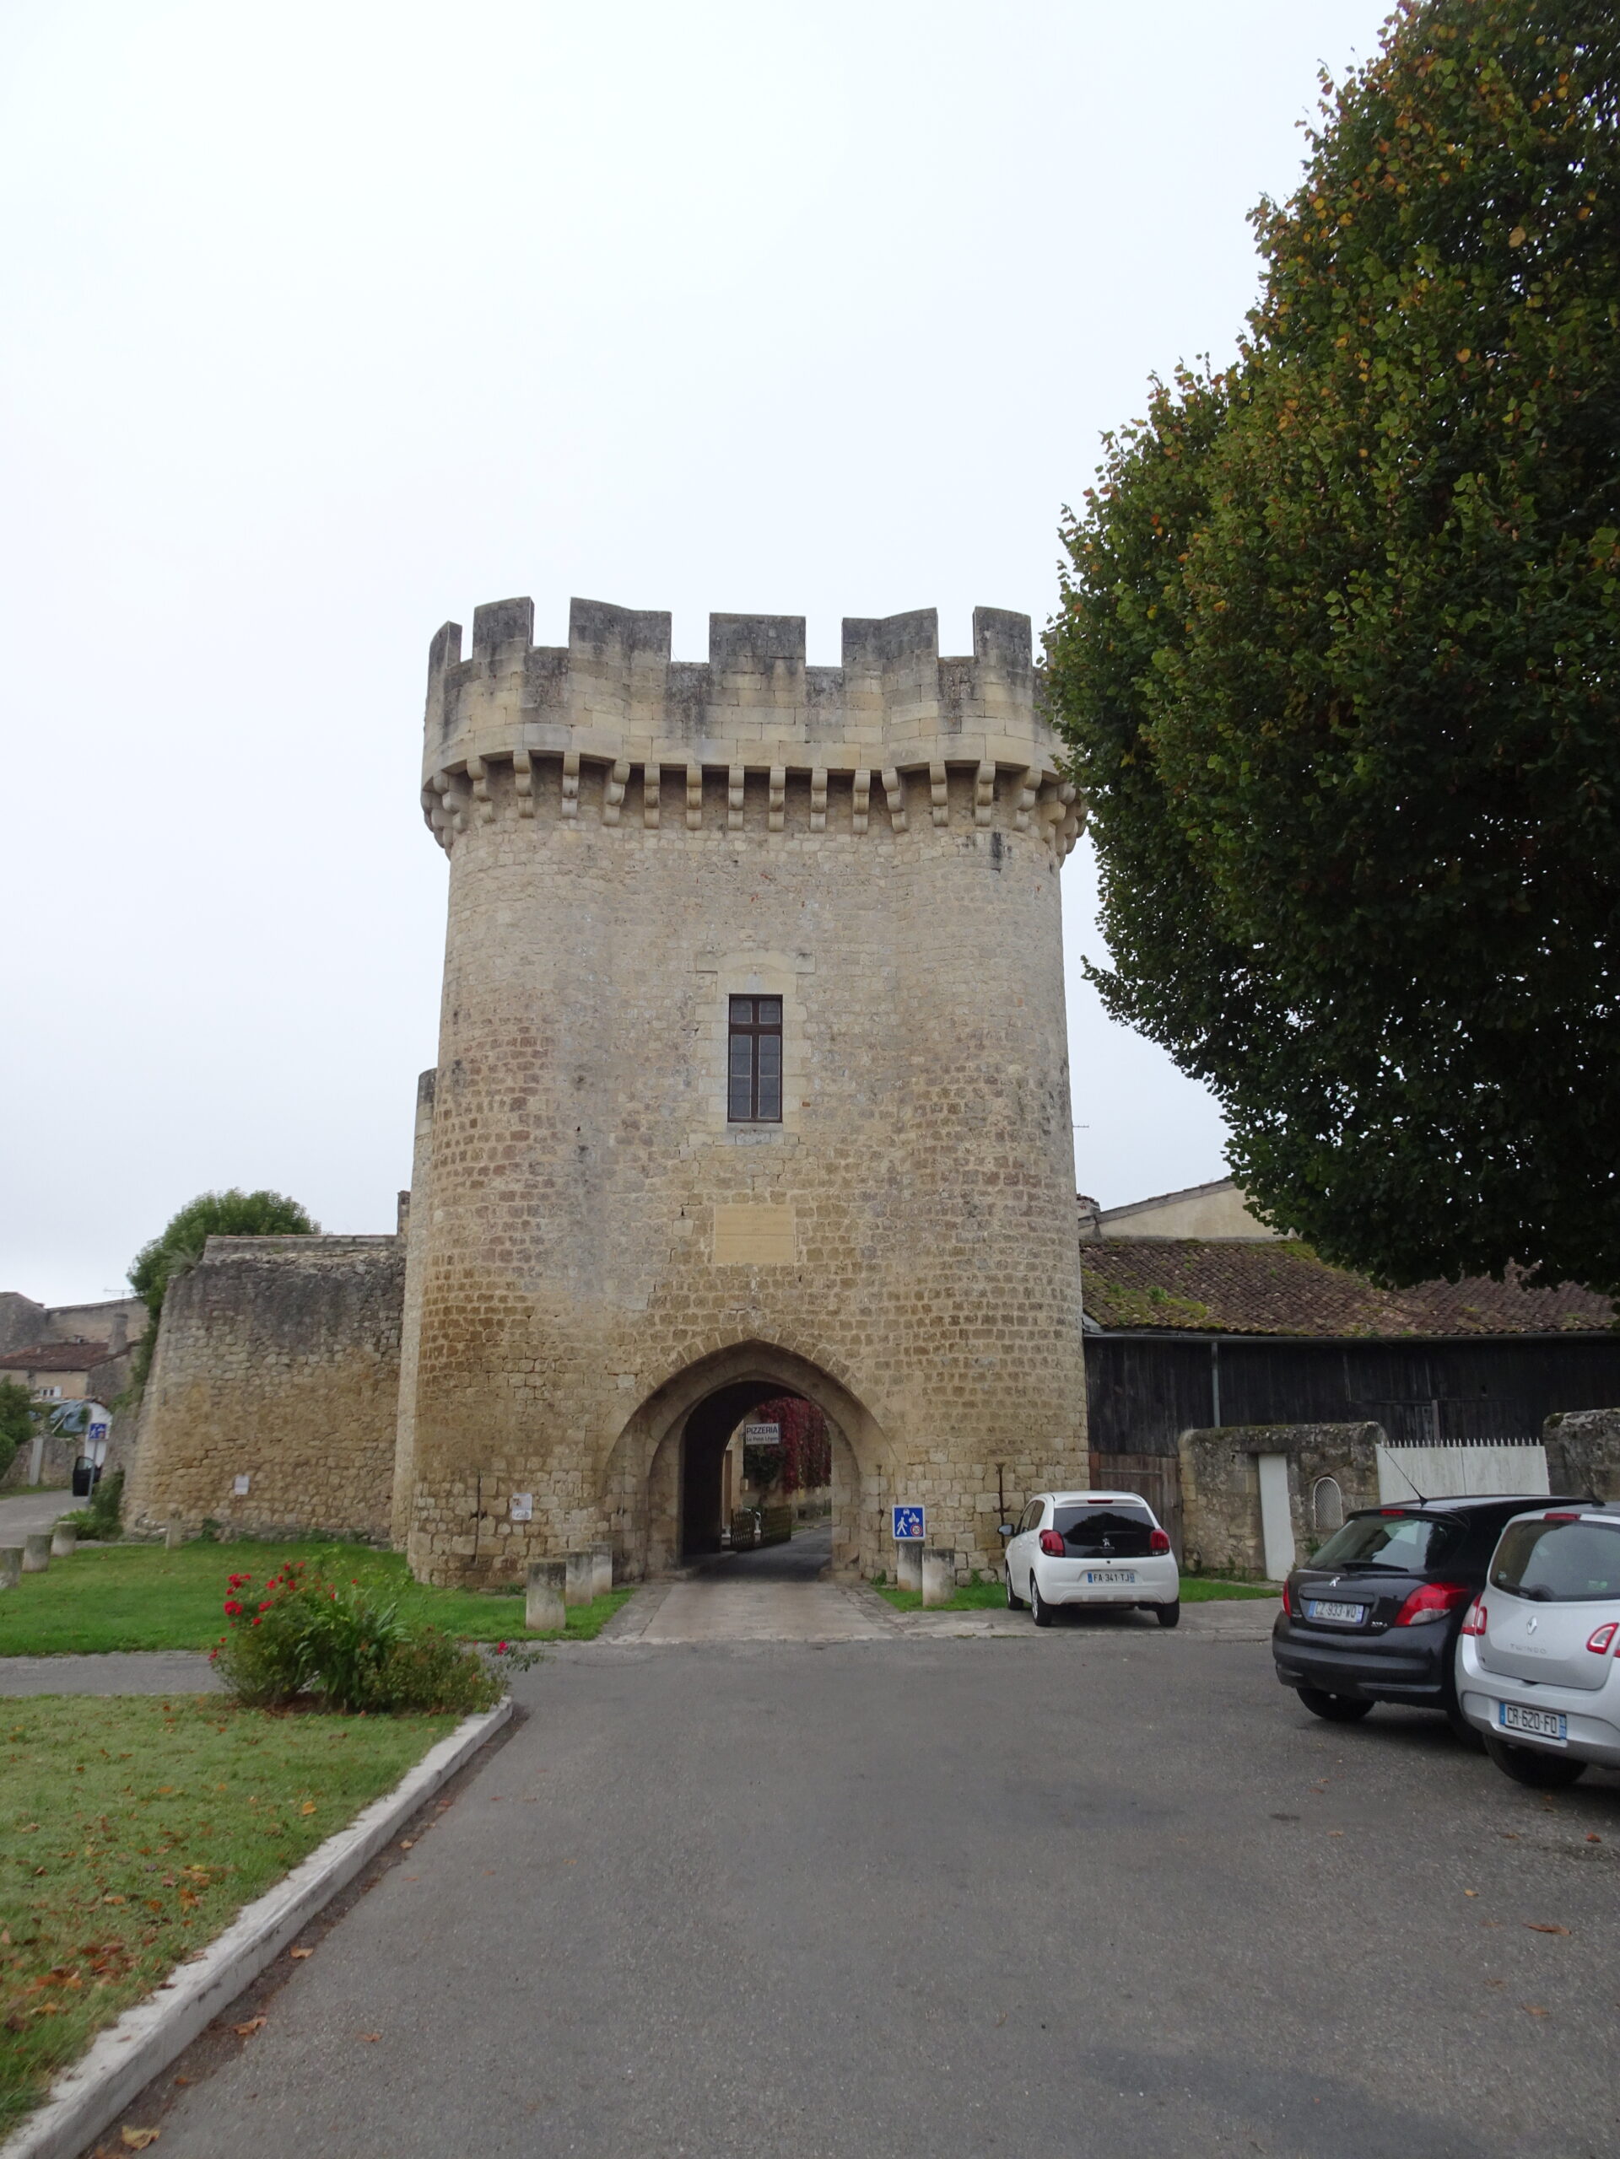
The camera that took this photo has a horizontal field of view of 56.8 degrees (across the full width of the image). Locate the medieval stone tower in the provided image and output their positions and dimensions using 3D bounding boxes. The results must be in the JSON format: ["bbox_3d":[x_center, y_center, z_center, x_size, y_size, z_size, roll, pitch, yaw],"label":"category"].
[{"bbox_3d":[-1.097,0.775,29.210,12.300,16.900,9.000,1,-15,-3],"label":"medieval stone tower"}]

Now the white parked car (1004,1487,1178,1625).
[{"bbox_3d":[3.364,5.836,18.407,1.630,1.460,3.475,0,-15,0],"label":"white parked car"}]

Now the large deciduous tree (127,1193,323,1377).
[{"bbox_3d":[-14.572,7.019,38.517,5.800,8.400,5.800,0,-15,0],"label":"large deciduous tree"}]

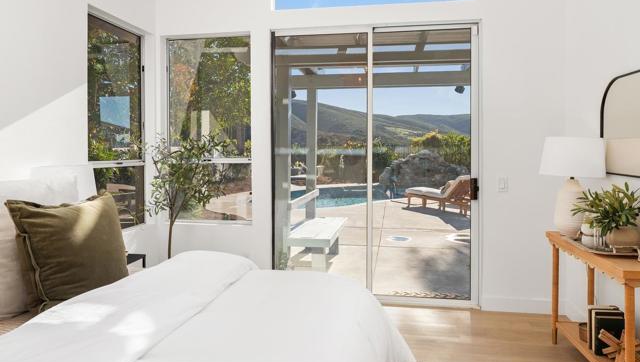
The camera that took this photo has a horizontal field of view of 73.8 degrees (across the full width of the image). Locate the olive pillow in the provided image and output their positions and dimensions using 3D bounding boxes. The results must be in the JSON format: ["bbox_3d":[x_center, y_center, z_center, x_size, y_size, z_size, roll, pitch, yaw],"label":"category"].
[{"bbox_3d":[-1.178,0.306,2.080,0.180,0.490,0.500,-28,-9,22],"label":"olive pillow"}]

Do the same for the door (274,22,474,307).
[{"bbox_3d":[0.460,-0.135,3.717,1.780,2.370,0.110,0,1,8],"label":"door"}]

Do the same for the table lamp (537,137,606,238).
[{"bbox_3d":[1.617,0.041,2.725,0.380,0.620,0.380,0,1,8],"label":"table lamp"}]

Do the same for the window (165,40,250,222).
[{"bbox_3d":[-1.029,-0.487,3.953,0.820,1.720,0.110,0,1,8],"label":"window"}]

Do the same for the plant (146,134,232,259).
[{"bbox_3d":[-1.073,0.344,3.509,0.680,1.440,0.640,0,1,8],"label":"plant"}]

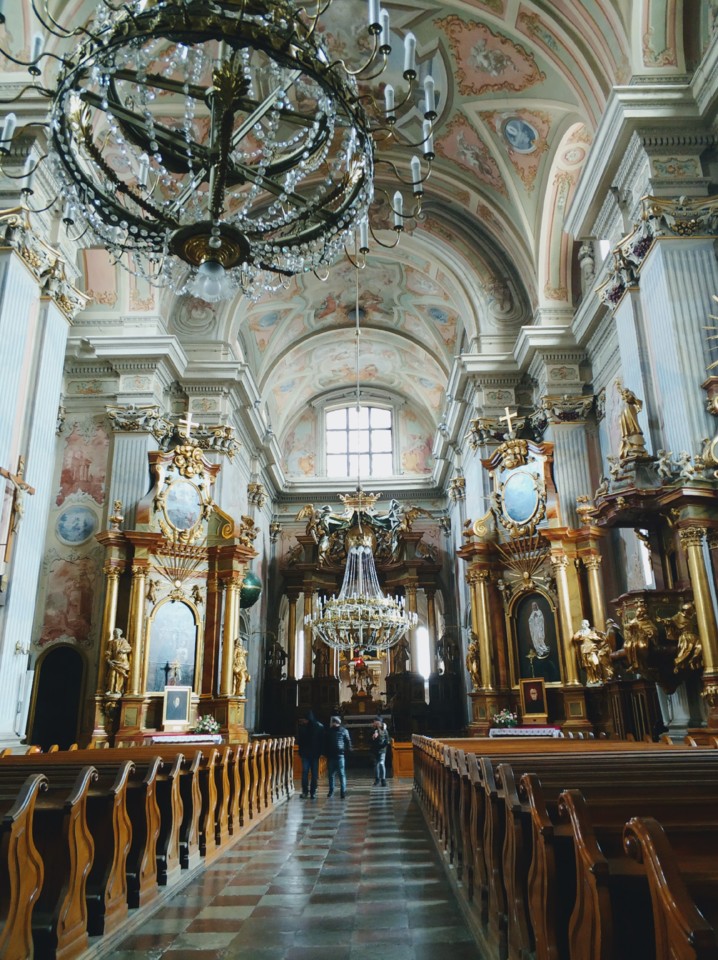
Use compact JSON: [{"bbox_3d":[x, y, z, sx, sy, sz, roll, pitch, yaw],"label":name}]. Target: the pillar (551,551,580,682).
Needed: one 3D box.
[{"bbox_3d":[5.951,3.983,21.472,0.520,3.699,0.520,-1,-18,1],"label":"pillar"}]

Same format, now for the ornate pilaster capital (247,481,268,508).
[{"bbox_3d":[-4.385,0.748,32.494,0.600,0.950,1.350,-1,-18,1],"label":"ornate pilaster capital"}]

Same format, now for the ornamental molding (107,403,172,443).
[{"bbox_3d":[-7.442,-1.845,25.354,1.714,0.830,1.575,-1,-18,1],"label":"ornamental molding"}]

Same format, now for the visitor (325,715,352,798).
[{"bbox_3d":[-0.477,6.353,17.209,0.550,1.780,0.400,3,-19,-10],"label":"visitor"}]

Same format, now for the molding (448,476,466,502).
[{"bbox_3d":[4.513,0.666,34.567,0.620,0.970,1.600,-1,-18,0],"label":"molding"}]

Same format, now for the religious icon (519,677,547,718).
[{"bbox_3d":[4.835,6.026,20.725,0.760,1.011,0.080,-17,-24,40],"label":"religious icon"}]

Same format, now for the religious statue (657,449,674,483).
[{"bbox_3d":[5.587,-0.264,13.635,0.300,0.598,0.260,-7,-19,18],"label":"religious statue"}]

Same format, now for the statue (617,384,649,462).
[{"bbox_3d":[5.777,-1.293,16.030,0.550,1.820,0.560,12,-22,-34],"label":"statue"}]

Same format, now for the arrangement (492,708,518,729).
[{"bbox_3d":[4.112,6.694,20.993,0.620,0.550,0.500,-17,-24,40],"label":"arrangement"}]

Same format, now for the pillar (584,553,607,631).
[{"bbox_3d":[7.168,4.072,22.034,0.500,3.850,0.500,-16,-23,38],"label":"pillar"}]

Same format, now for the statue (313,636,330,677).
[{"bbox_3d":[-1.780,8.369,35.491,0.800,1.950,0.650,-1,-18,0],"label":"statue"}]

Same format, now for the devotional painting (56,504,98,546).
[{"bbox_3d":[-9.253,1.497,24.545,1.420,1.410,0.100,-1,-18,0],"label":"devotional painting"}]

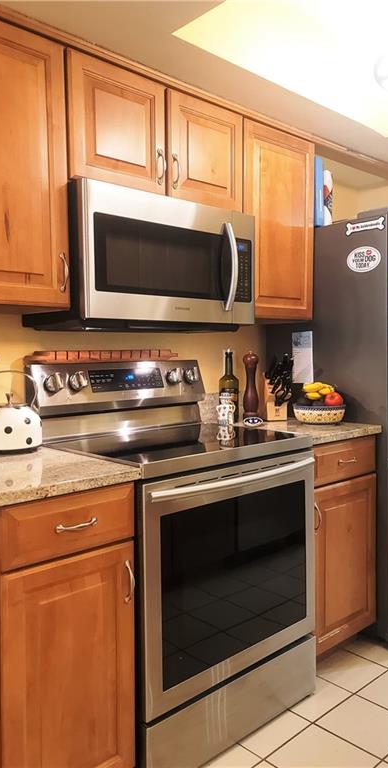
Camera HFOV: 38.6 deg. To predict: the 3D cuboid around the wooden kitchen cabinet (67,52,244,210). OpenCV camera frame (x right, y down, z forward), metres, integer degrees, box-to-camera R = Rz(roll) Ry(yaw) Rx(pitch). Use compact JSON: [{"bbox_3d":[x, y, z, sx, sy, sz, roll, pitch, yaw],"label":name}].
[{"bbox_3d":[-0.202,-0.833,2.029,0.743,0.382,0.349,-3,4,-41],"label":"wooden kitchen cabinet"}]

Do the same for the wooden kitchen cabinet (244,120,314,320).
[{"bbox_3d":[0.247,-0.662,2.425,0.439,0.775,0.349,-3,4,-41],"label":"wooden kitchen cabinet"}]

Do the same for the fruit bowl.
[{"bbox_3d":[0.540,0.127,2.388,0.232,0.078,0.232,-1,3,0],"label":"fruit bowl"}]

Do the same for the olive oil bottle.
[{"bbox_3d":[0.159,0.001,2.515,0.086,0.330,0.086,-1,3,0],"label":"olive oil bottle"}]

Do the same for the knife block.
[{"bbox_3d":[0.381,0.052,2.534,0.096,0.219,0.137,-1,3,-4],"label":"knife block"}]

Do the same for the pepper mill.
[{"bbox_3d":[0.262,0.008,2.544,0.071,0.310,0.071,-1,3,0],"label":"pepper mill"}]

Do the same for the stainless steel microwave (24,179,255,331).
[{"bbox_3d":[-0.172,-0.415,2.040,0.742,0.432,0.415,-3,3,-41],"label":"stainless steel microwave"}]

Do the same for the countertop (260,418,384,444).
[{"bbox_3d":[0.373,0.188,2.345,0.453,0.037,0.667,-3,4,-41],"label":"countertop"}]

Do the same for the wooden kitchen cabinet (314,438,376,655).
[{"bbox_3d":[0.373,0.609,2.355,0.432,0.814,0.654,-3,4,-41],"label":"wooden kitchen cabinet"}]

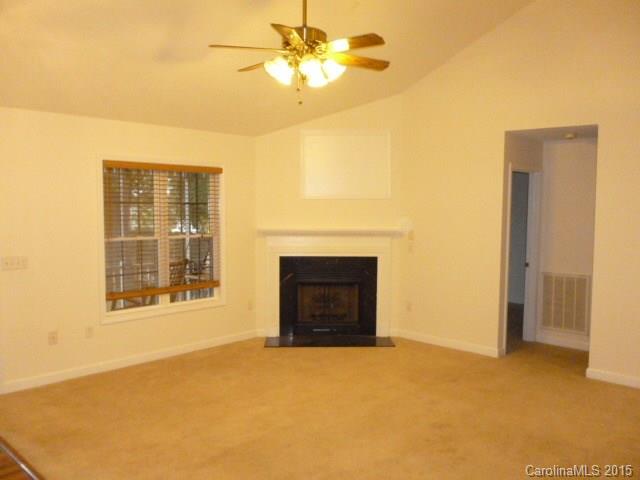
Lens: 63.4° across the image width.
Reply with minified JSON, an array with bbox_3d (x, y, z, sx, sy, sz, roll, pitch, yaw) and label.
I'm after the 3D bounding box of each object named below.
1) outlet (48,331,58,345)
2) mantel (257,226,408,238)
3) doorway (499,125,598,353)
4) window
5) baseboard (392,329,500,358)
[{"bbox_3d":[-2.459,0.910,4.780,0.073,0.118,0.010,-4,6,-44],"label":"outlet"},{"bbox_3d":[0.141,-0.096,6.297,1.795,0.130,0.180,0,4,0],"label":"mantel"},{"bbox_3d":[2.305,0.100,5.259,0.130,2.418,0.903,-4,6,-44],"label":"doorway"},{"bbox_3d":[-1.649,-0.053,5.570,1.351,1.488,0.100,-4,6,-44],"label":"window"},{"bbox_3d":[1.466,1.204,6.084,0.018,0.095,1.353,-4,6,-44],"label":"baseboard"}]

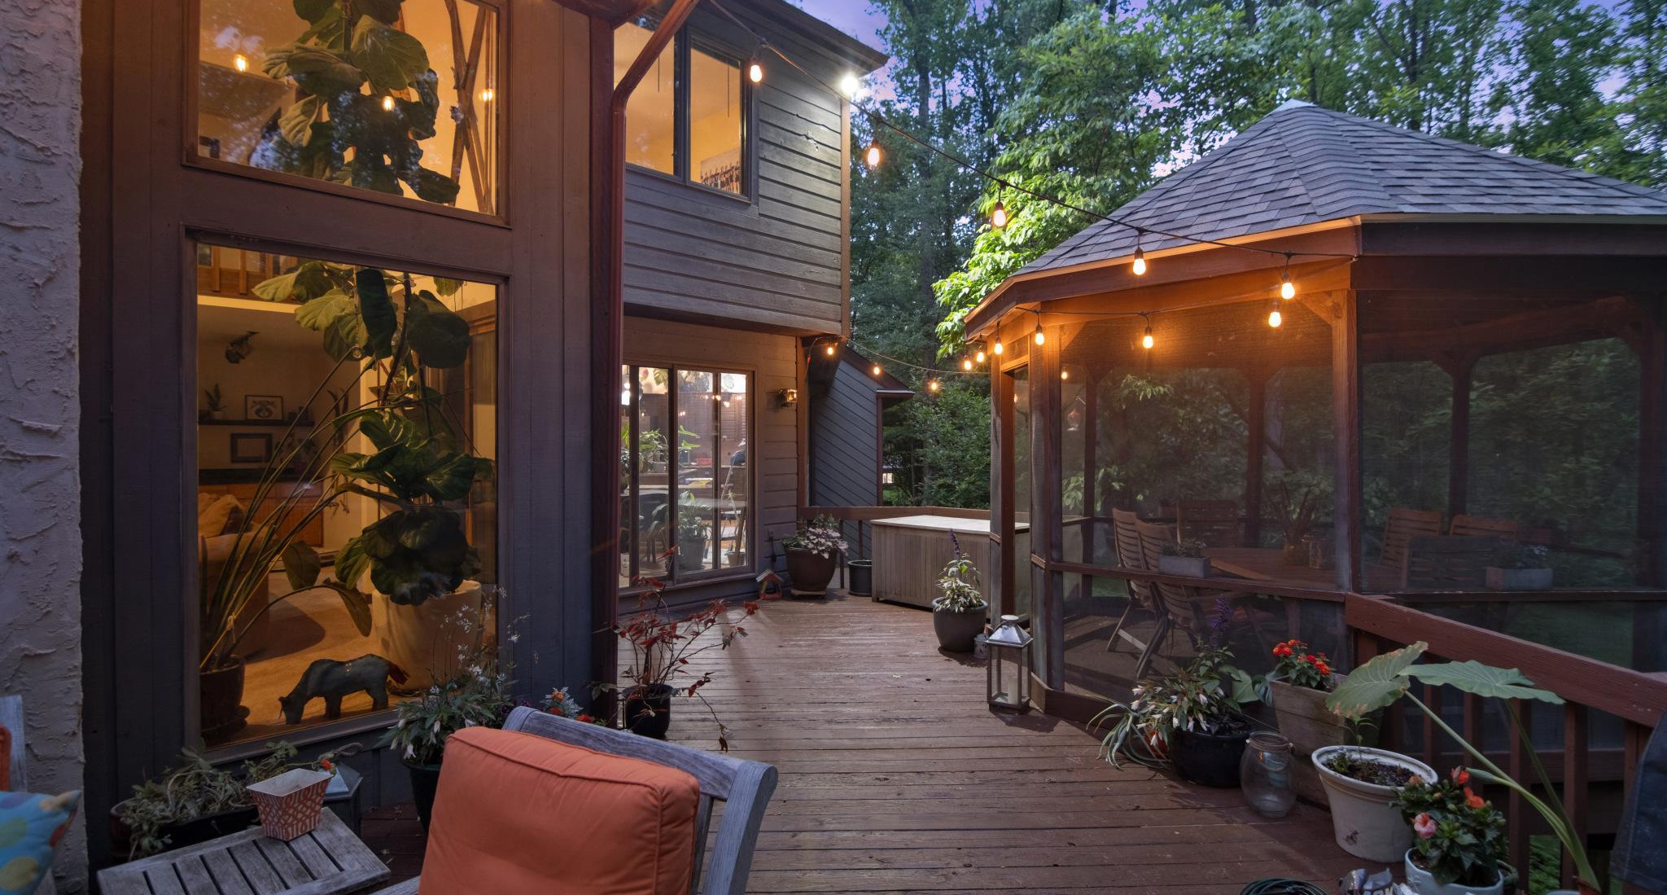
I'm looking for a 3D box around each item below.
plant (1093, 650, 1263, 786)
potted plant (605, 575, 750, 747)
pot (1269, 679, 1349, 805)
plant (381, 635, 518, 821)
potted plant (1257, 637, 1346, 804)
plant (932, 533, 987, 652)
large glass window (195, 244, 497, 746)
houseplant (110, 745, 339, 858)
[{"bbox_3d":[1.650,1.265,3.840,0.750,0.580,0.500,0,0,18],"label":"plant"},{"bbox_3d":[-0.840,1.130,4.220,0.790,0.850,0.680,0,0,-12],"label":"potted plant"},{"bbox_3d":[2.180,1.297,3.500,0.340,0.510,0.320,0,0,-40],"label":"pot"},{"bbox_3d":[-1.570,1.150,3.200,0.500,0.800,0.480,0,0,-24],"label":"plant"},{"bbox_3d":[2.170,1.197,3.500,0.360,0.710,0.340,0,0,-40],"label":"potted plant"},{"bbox_3d":[0.985,1.115,6.190,0.430,0.900,0.430,0,0,6],"label":"plant"},{"bbox_3d":[-2.088,0.190,3.512,1.200,2.020,0.090,0,0,-45],"label":"large glass window"},{"bbox_3d":[-2.290,1.360,3.000,0.670,0.400,0.300,0,0,-45],"label":"houseplant"}]

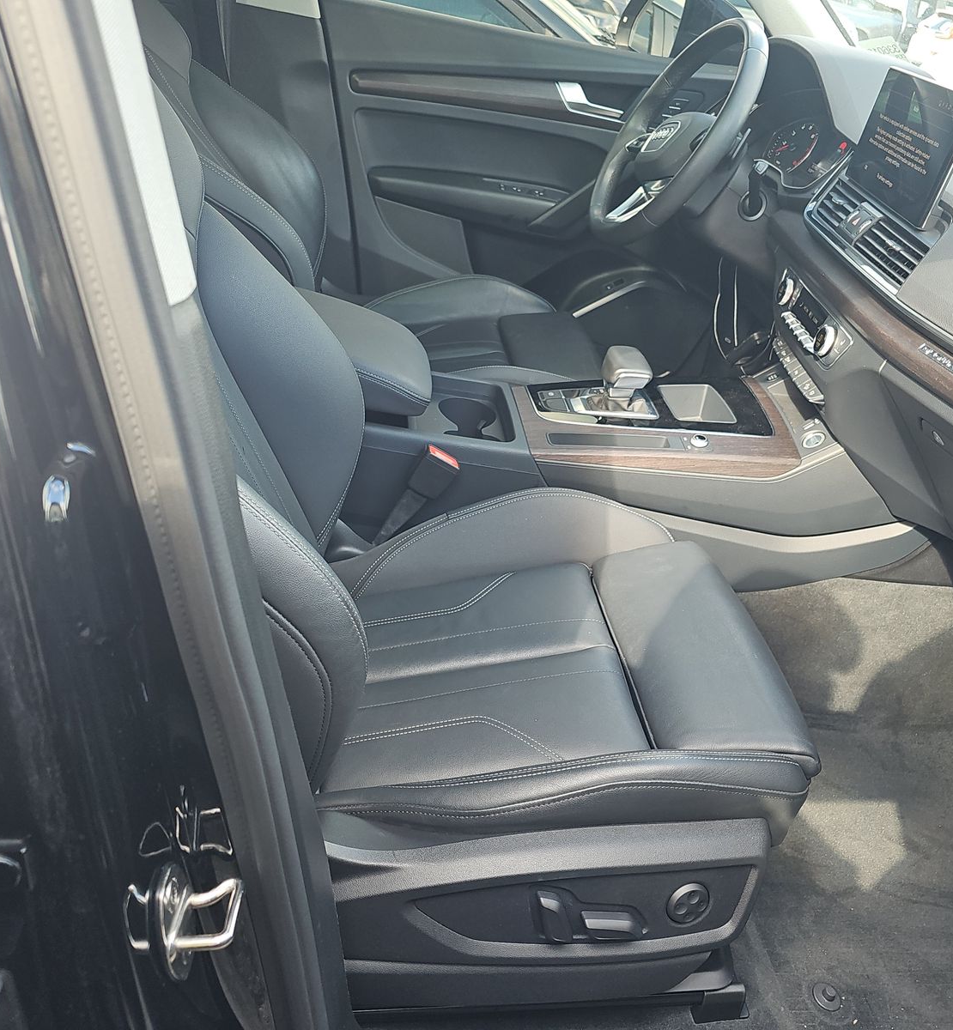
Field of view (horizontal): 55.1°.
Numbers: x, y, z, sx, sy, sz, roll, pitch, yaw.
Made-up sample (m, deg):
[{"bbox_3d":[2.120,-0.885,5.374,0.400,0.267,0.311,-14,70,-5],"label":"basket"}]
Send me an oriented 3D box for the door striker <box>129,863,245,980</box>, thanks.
[{"bbox_3d":[-0.152,0.232,0.520,0.043,0.068,0.047,8,33,-3],"label":"door striker"}]

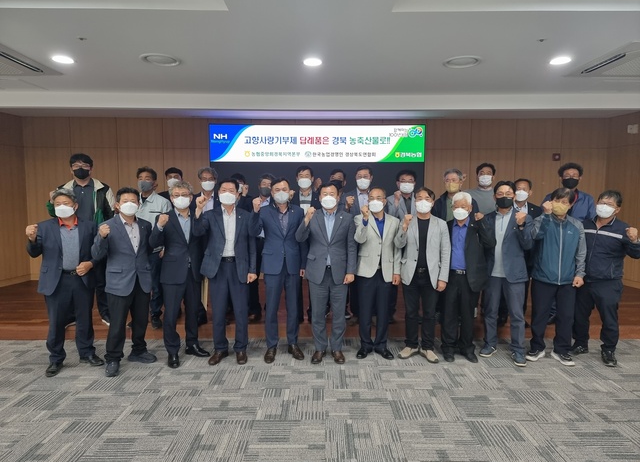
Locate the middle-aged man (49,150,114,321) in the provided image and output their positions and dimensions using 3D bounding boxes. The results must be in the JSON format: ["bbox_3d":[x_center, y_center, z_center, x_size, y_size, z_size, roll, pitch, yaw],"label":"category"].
[{"bbox_3d":[-2.681,0.108,4.987,0.670,1.900,0.400,-2,5,-18],"label":"middle-aged man"}]

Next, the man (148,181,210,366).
[{"bbox_3d":[-1.363,0.391,4.334,0.557,1.739,0.420,-1,5,-10],"label":"man"}]

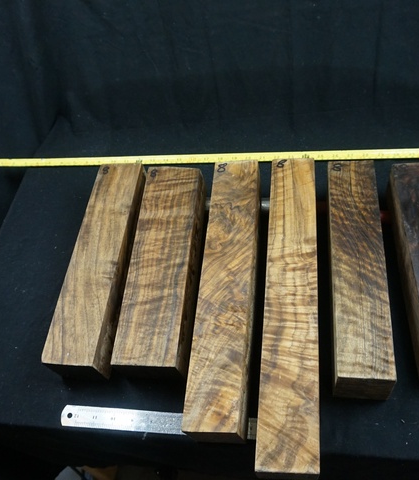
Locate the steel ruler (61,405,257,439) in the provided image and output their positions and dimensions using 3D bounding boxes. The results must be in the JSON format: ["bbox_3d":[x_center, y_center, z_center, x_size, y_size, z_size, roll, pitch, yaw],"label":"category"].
[{"bbox_3d":[-0.038,0.236,0.606,0.318,0.001,0.026,0,55,10],"label":"steel ruler"}]

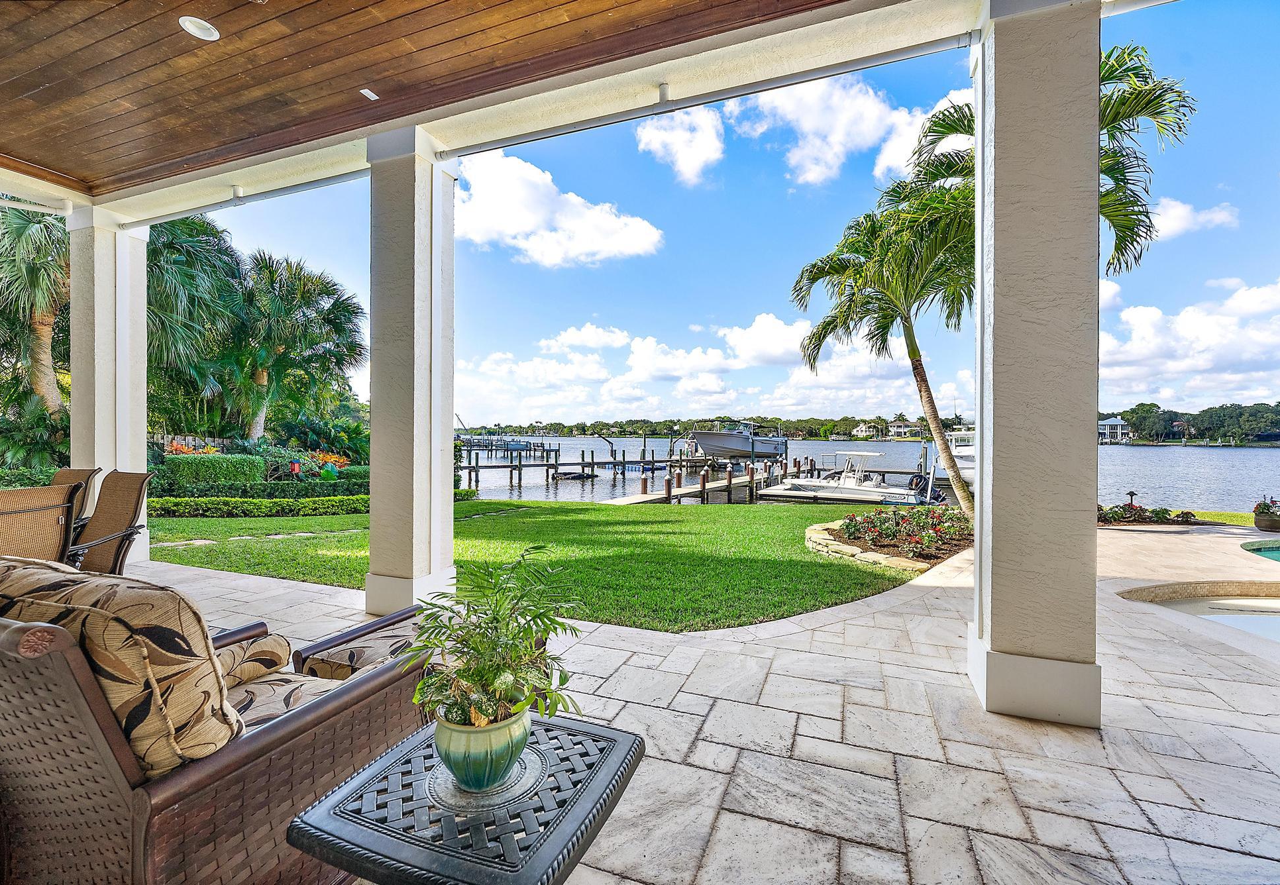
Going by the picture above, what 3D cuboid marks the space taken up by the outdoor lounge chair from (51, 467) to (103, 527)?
[{"bbox_3d":[-4.700,0.752,3.900,0.620,1.090,0.720,0,0,21],"label":"outdoor lounge chair"}]

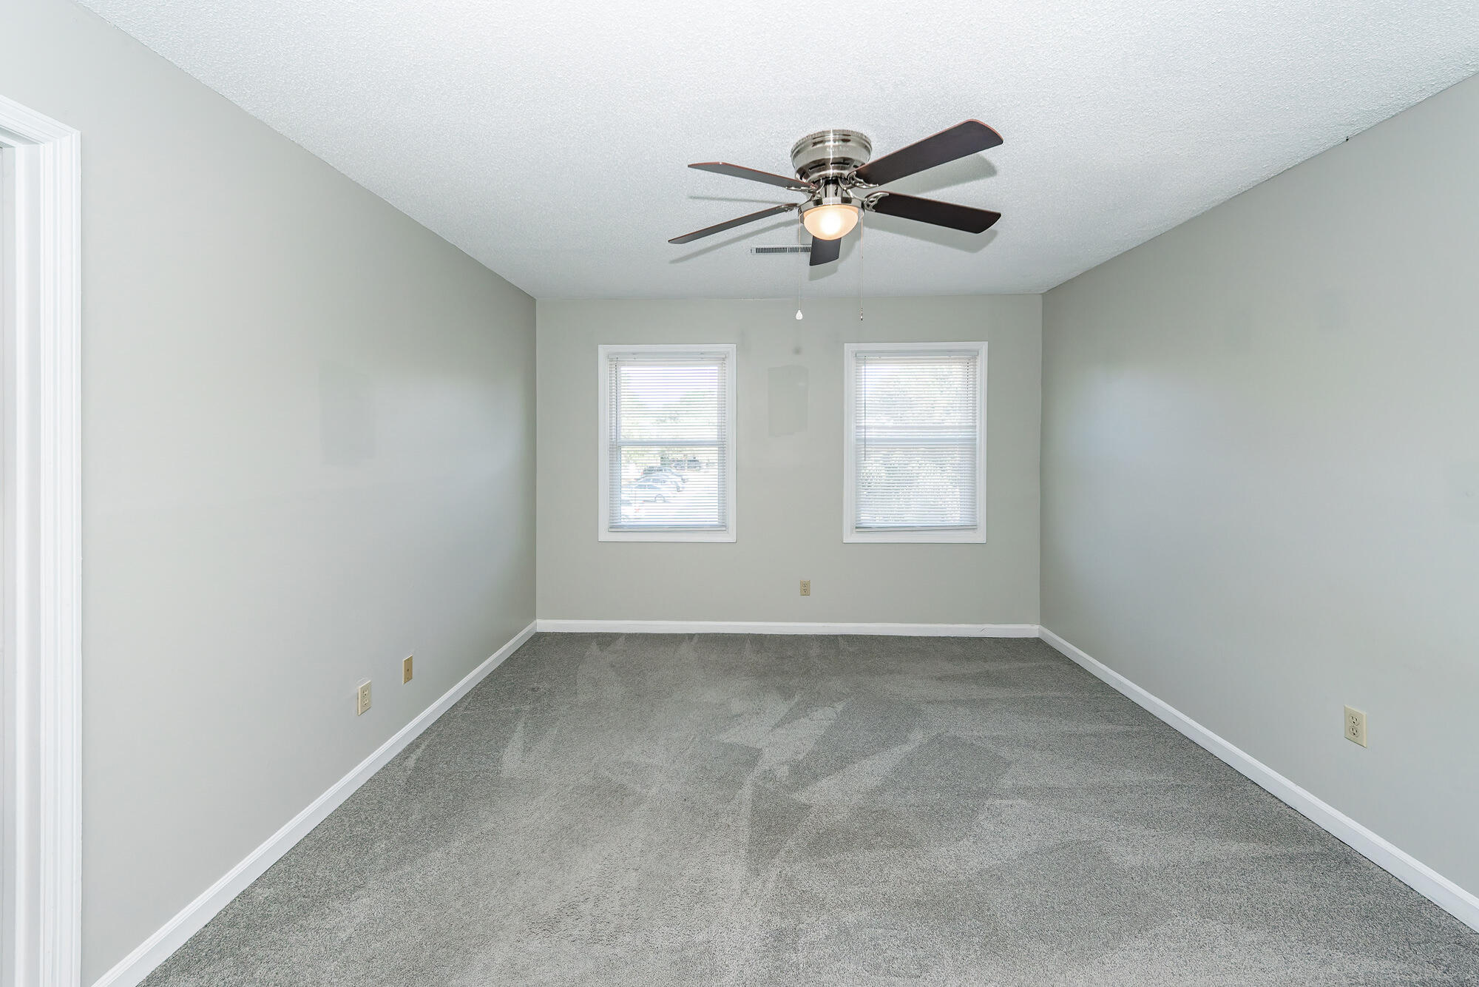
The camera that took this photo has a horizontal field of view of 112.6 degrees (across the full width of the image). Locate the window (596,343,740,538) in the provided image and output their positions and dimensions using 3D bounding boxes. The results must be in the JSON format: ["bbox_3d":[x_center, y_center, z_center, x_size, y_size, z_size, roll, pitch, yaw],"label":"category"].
[{"bbox_3d":[-0.518,-0.354,3.575,0.999,1.416,0.050,0,3,2],"label":"window"}]

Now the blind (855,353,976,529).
[{"bbox_3d":[1.270,-0.366,3.536,0.869,1.287,0.035,0,3,2],"label":"blind"}]

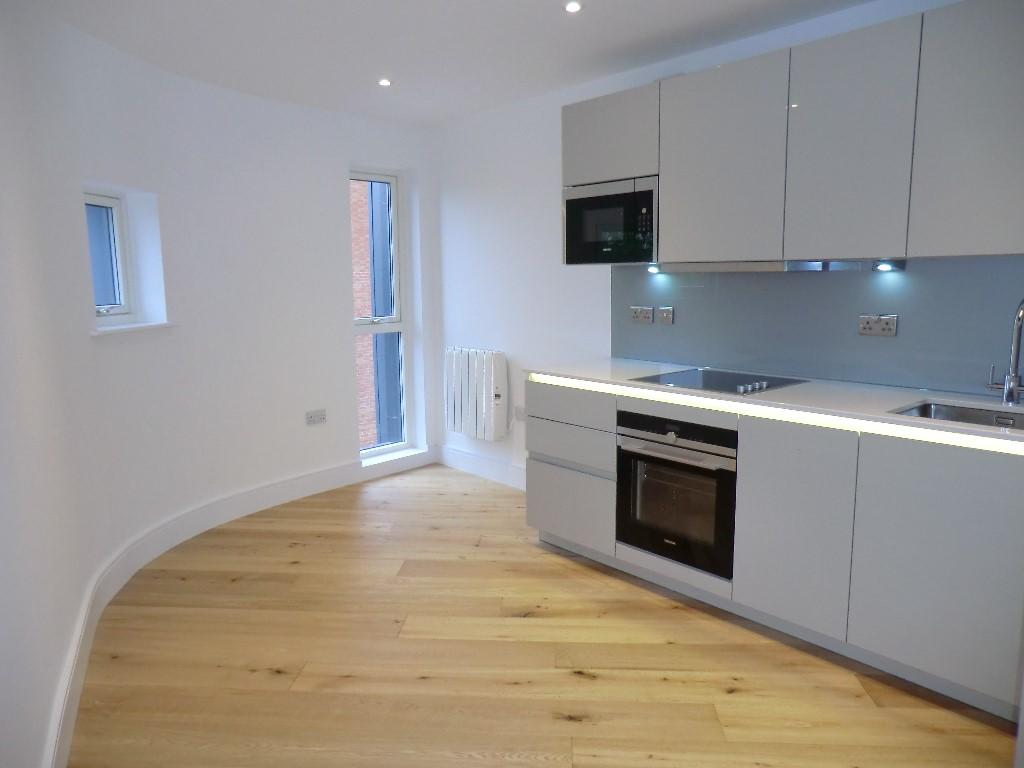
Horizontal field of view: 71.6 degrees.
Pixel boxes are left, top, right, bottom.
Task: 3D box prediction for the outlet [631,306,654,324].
[{"bbox_3d":[0.693,-0.362,3.766,0.012,0.086,0.146,-9,12,-41],"label":"outlet"}]

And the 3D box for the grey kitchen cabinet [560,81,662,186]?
[{"bbox_3d":[0.585,-1.188,3.490,0.341,0.400,0.599,-9,12,-41],"label":"grey kitchen cabinet"}]

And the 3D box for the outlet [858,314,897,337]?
[{"bbox_3d":[1.489,-0.234,2.885,0.012,0.086,0.146,-9,12,-41],"label":"outlet"}]

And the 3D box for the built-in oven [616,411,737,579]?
[{"bbox_3d":[0.871,0.419,3.166,0.560,0.603,0.597,-9,12,-41],"label":"built-in oven"}]

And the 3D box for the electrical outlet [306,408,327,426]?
[{"bbox_3d":[-1.269,0.221,4.605,0.012,0.086,0.146,7,12,41],"label":"electrical outlet"}]

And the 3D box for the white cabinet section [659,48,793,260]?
[{"bbox_3d":[0.984,-0.926,3.056,0.346,0.784,0.600,-9,12,-41],"label":"white cabinet section"}]

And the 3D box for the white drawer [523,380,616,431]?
[{"bbox_3d":[0.465,0.071,3.560,0.530,0.176,0.597,-9,12,-41],"label":"white drawer"}]

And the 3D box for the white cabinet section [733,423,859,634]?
[{"bbox_3d":[1.239,0.474,2.793,0.584,0.765,0.450,-9,12,-41],"label":"white cabinet section"}]

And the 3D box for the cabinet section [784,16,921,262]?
[{"bbox_3d":[1.333,-0.871,2.668,0.346,0.784,0.451,-9,12,-41],"label":"cabinet section"}]

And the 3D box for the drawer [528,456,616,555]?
[{"bbox_3d":[0.475,0.555,3.637,0.530,0.370,0.597,-9,12,-41],"label":"drawer"}]

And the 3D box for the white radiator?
[{"bbox_3d":[-0.236,0.059,4.808,0.100,0.582,0.585,-9,12,-41],"label":"white radiator"}]

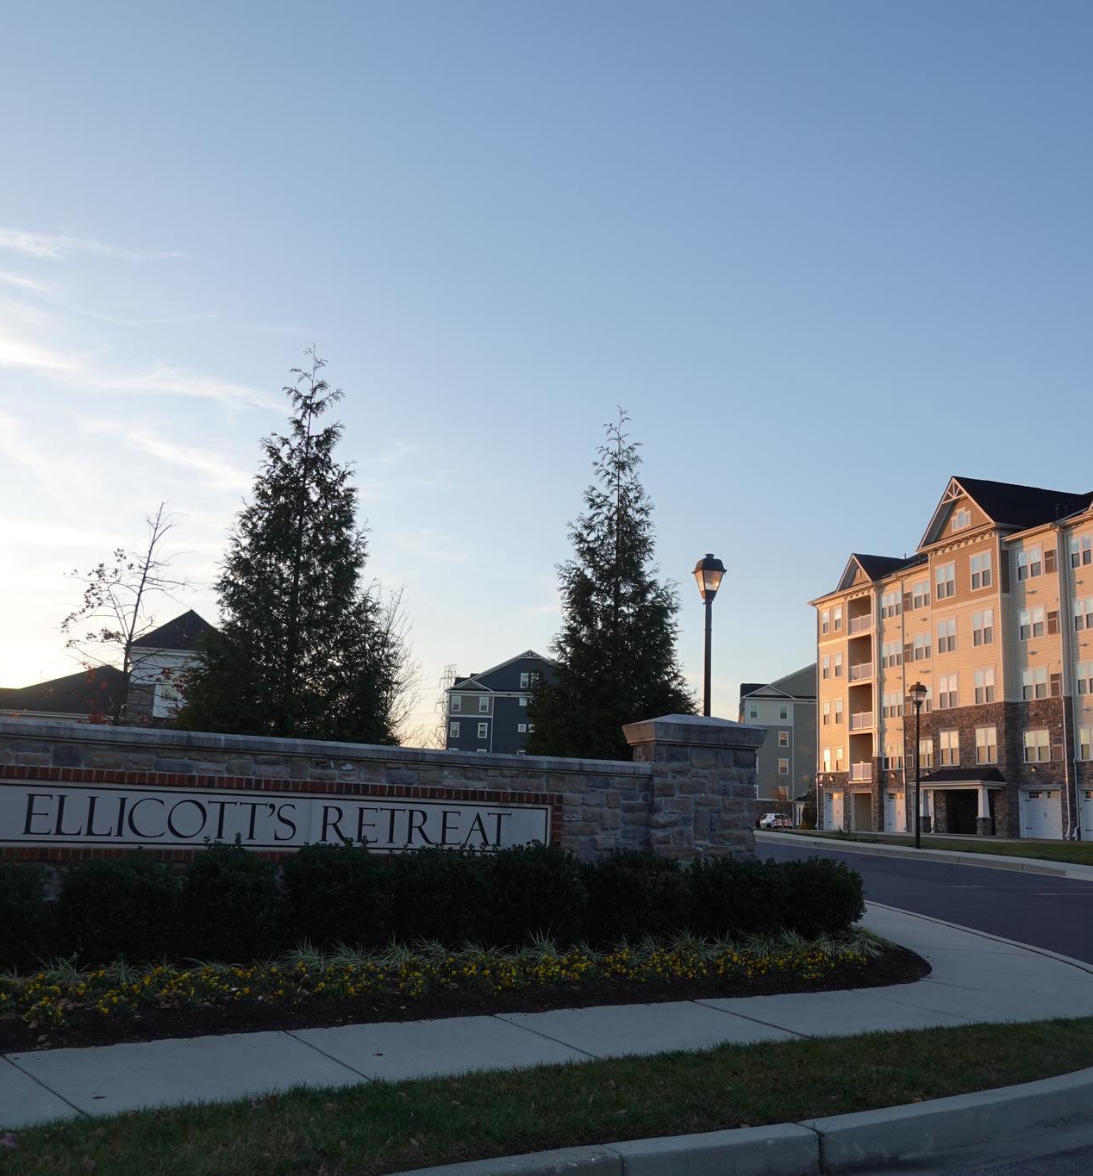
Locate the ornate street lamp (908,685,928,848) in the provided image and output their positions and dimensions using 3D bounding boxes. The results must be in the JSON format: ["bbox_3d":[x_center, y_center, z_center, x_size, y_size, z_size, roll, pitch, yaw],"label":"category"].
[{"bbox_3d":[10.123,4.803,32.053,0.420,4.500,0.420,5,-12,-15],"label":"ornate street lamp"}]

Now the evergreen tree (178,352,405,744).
[{"bbox_3d":[-2.800,0.319,12.897,2.350,6.162,2.350,9,-13,-32],"label":"evergreen tree"}]

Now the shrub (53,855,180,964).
[{"bbox_3d":[-3.135,2.371,8.574,0.860,0.840,0.820,9,-13,-30],"label":"shrub"}]

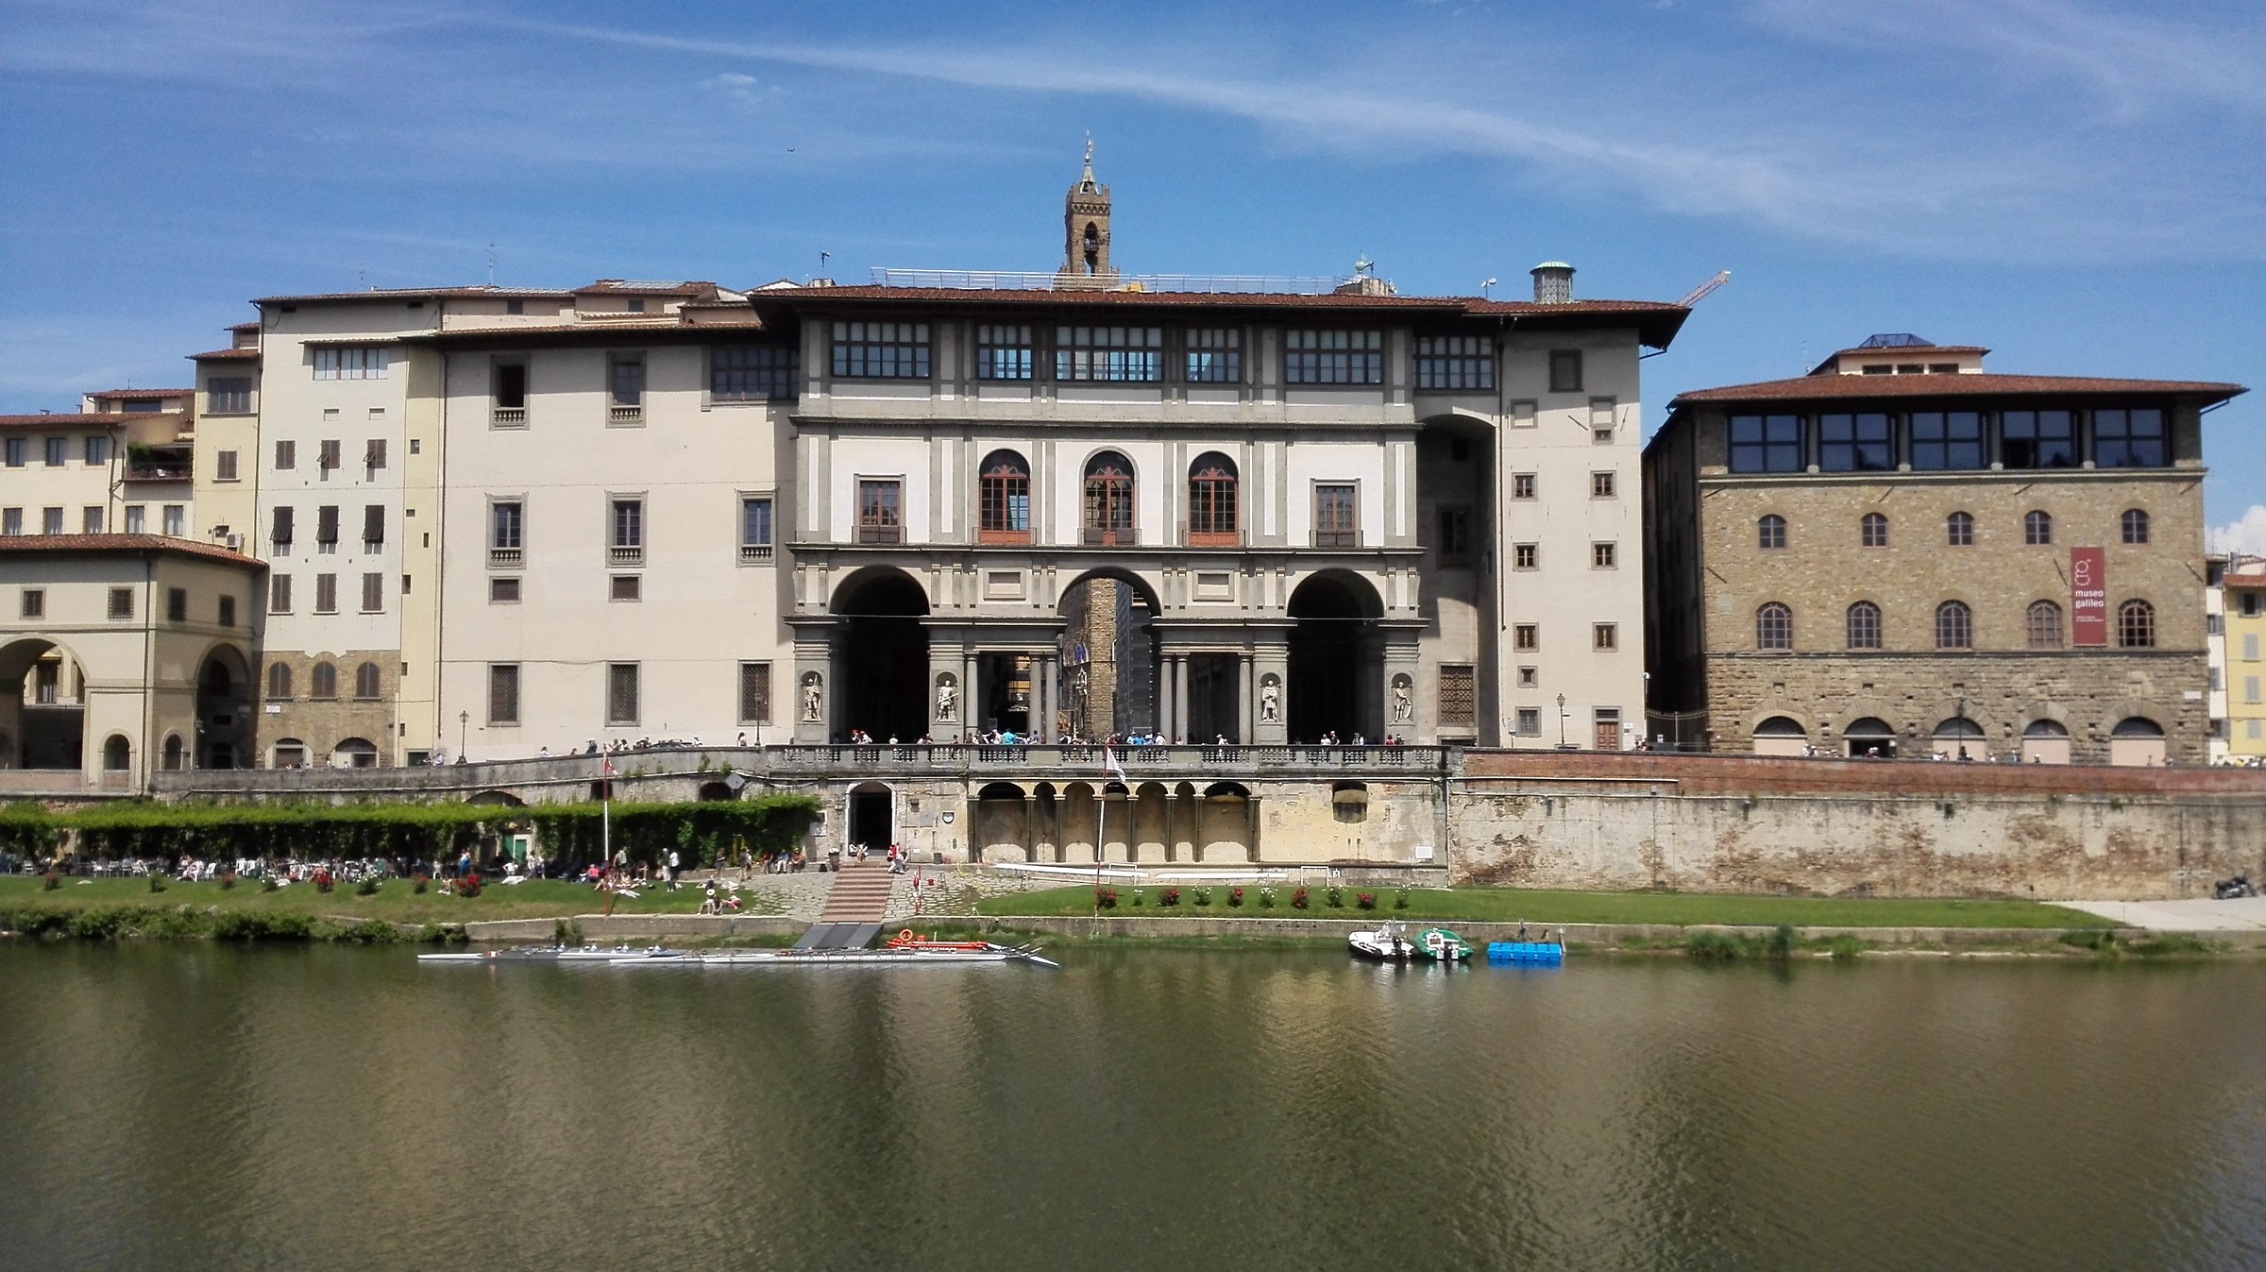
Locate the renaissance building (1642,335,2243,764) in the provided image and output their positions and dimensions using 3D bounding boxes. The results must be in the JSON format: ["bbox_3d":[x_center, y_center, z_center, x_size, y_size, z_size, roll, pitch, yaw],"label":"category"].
[{"bbox_3d":[48.528,-4.302,109.167,30.500,25.500,28.000,0,-3,6],"label":"renaissance building"}]

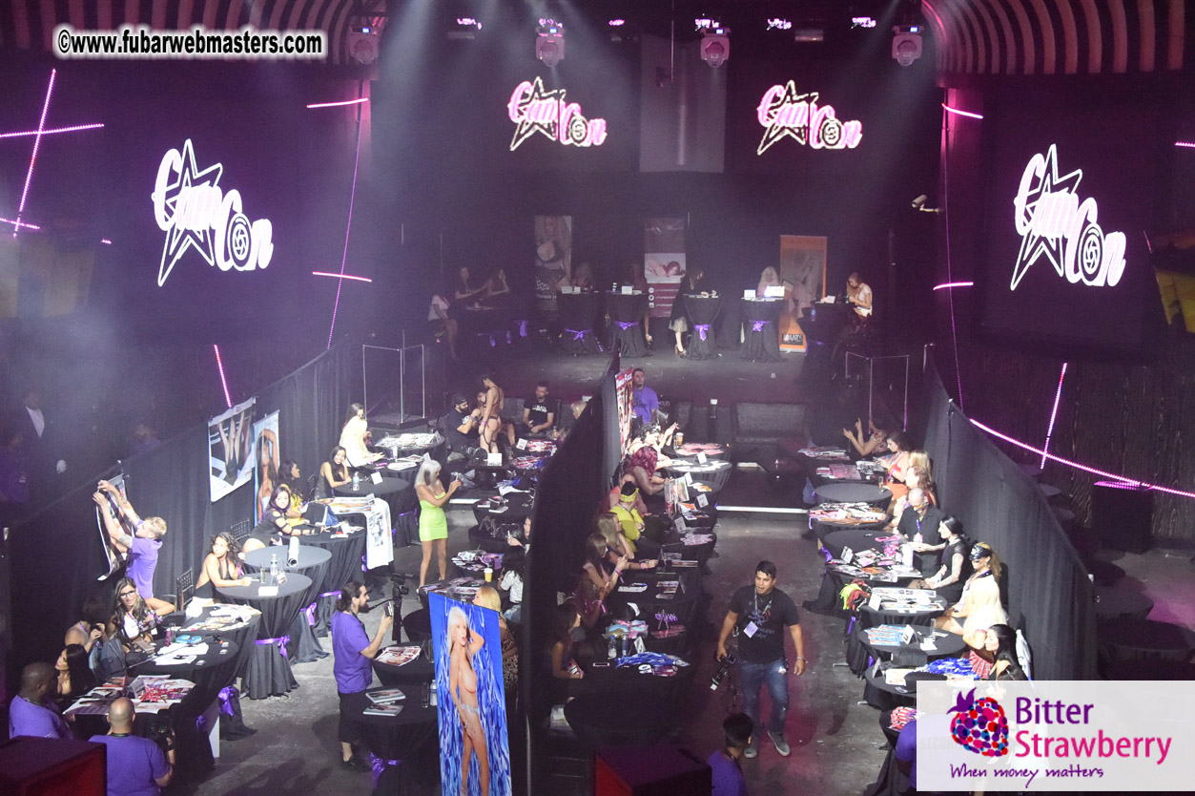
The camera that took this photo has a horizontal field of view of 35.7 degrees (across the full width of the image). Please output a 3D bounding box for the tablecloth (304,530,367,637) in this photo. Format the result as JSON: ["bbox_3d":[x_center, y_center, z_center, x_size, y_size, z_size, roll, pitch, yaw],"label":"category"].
[{"bbox_3d":[-3.026,2.022,20.695,0.930,1.075,0.930,0,10,0],"label":"tablecloth"}]

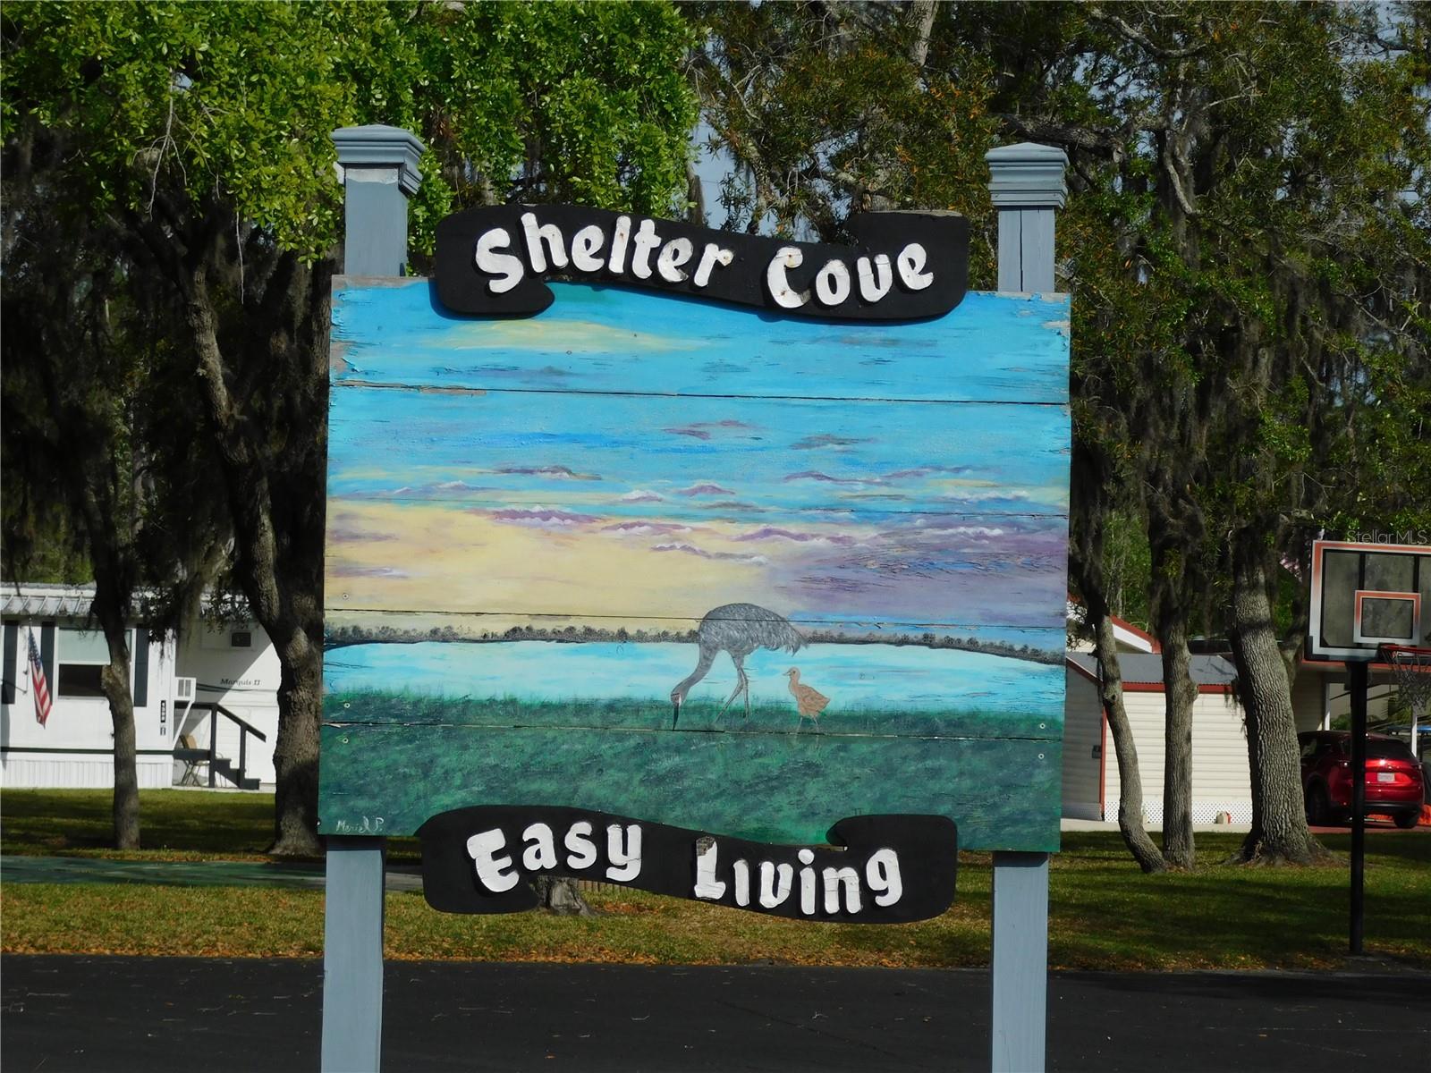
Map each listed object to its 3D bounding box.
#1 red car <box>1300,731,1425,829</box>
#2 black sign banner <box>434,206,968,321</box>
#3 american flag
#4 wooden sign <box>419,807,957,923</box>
[{"bbox_3d":[10.847,4.258,72.000,1.840,1.670,4.550,2,-3,-16],"label":"red car"},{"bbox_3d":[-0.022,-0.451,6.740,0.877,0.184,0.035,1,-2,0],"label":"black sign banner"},{"bbox_3d":[-11.734,2.473,71.000,0.410,1.680,0.350,1,-2,0],"label":"american flag"},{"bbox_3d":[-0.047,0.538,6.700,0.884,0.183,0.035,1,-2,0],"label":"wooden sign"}]

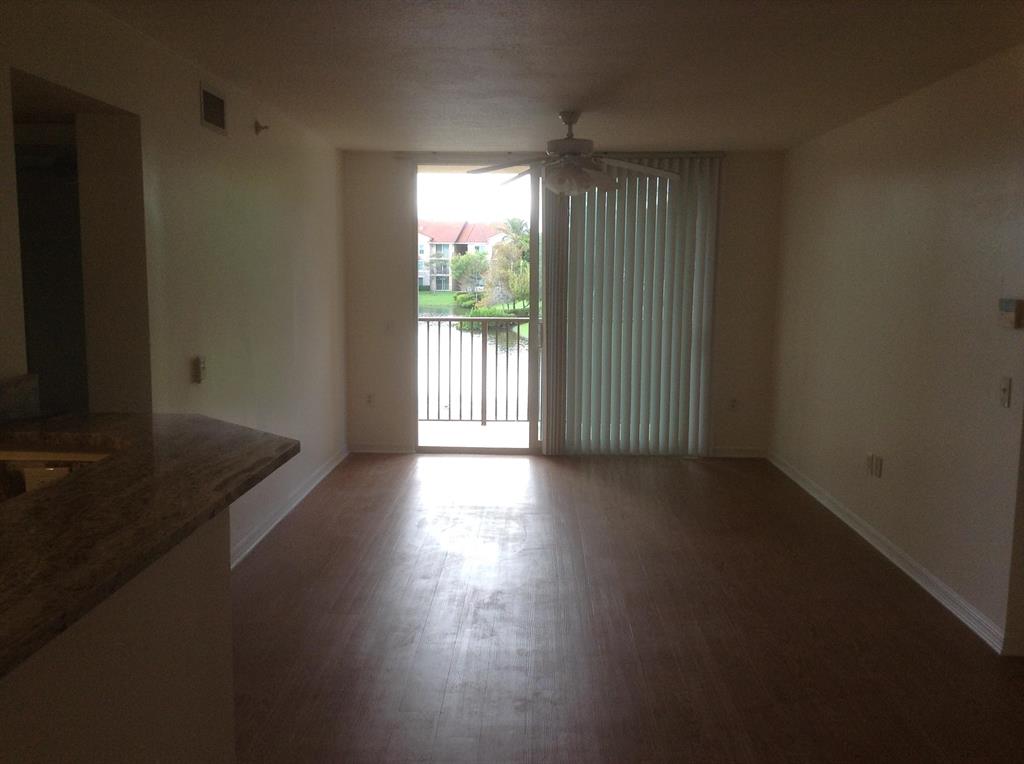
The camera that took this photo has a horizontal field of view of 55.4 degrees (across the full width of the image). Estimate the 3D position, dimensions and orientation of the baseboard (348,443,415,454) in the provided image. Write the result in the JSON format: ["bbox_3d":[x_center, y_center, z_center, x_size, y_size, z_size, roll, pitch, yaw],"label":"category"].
[{"bbox_3d":[-1.071,0.536,8.004,0.562,0.105,0.020,1,7,1],"label":"baseboard"}]

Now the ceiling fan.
[{"bbox_3d":[0.346,-1.335,5.672,1.290,0.467,1.290,1,7,1],"label":"ceiling fan"}]

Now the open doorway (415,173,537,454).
[{"bbox_3d":[-0.283,-0.574,7.887,0.985,2.308,0.130,1,7,1],"label":"open doorway"}]

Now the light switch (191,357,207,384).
[{"bbox_3d":[-1.435,-0.052,4.459,0.020,0.117,0.140,1,7,1],"label":"light switch"}]

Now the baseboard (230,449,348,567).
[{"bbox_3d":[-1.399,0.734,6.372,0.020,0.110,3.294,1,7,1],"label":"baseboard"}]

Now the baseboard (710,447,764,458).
[{"bbox_3d":[1.844,0.567,7.936,0.470,0.105,0.020,1,7,1],"label":"baseboard"}]

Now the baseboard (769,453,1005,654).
[{"bbox_3d":[2.051,0.813,5.944,0.020,0.110,3.994,1,7,1],"label":"baseboard"}]

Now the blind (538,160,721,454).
[{"bbox_3d":[0.911,-0.594,7.735,1.390,2.404,0.110,1,7,1],"label":"blind"}]

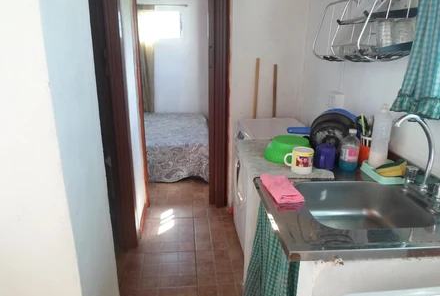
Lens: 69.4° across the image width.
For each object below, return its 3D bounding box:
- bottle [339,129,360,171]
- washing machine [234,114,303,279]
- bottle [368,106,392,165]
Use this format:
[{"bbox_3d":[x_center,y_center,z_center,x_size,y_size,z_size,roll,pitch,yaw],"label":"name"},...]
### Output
[{"bbox_3d":[0.520,0.007,1.264,0.085,0.159,0.085,-1,18,-5],"label":"bottle"},{"bbox_3d":[0.379,0.269,2.305,0.484,0.841,0.625,-1,18,-5],"label":"washing machine"},{"bbox_3d":[0.654,-0.051,1.275,0.073,0.252,0.073,-1,18,-5],"label":"bottle"}]

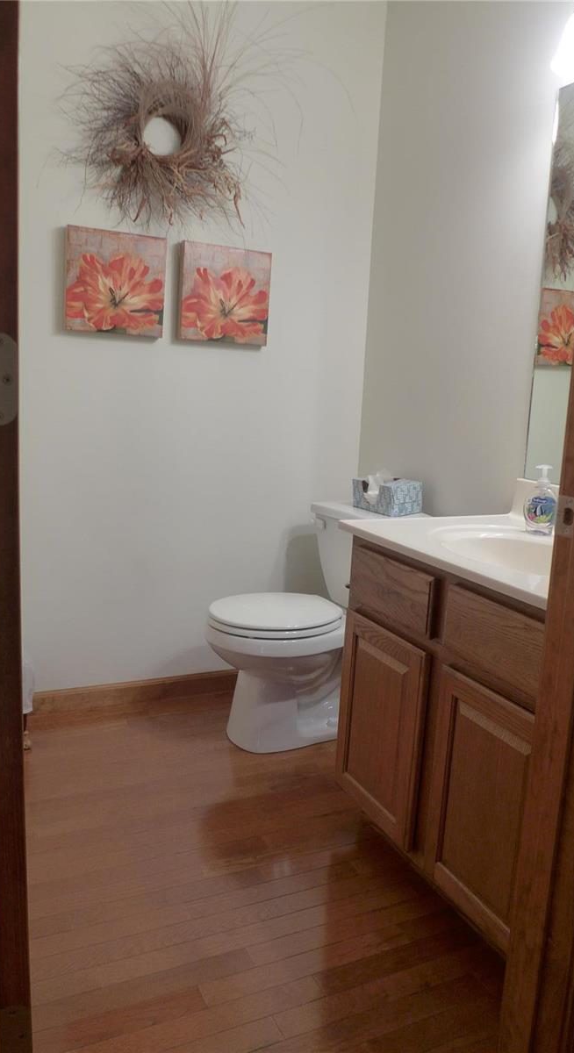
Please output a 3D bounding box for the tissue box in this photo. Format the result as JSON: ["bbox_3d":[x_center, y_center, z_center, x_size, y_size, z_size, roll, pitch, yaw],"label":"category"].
[{"bbox_3d":[0.335,-0.096,2.404,0.130,0.093,0.212,-3,11,-29],"label":"tissue box"}]

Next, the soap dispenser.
[{"bbox_3d":[0.596,-0.064,1.709,0.077,0.162,0.045,10,12,38],"label":"soap dispenser"}]

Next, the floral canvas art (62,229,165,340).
[{"bbox_3d":[-0.537,-0.759,2.292,0.304,0.308,0.039,-2,11,-24],"label":"floral canvas art"}]

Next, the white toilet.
[{"bbox_3d":[0.077,0.319,2.363,0.702,0.733,0.458,-2,11,-24],"label":"white toilet"}]

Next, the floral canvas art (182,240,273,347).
[{"bbox_3d":[-0.206,-0.769,2.440,0.305,0.307,0.039,-2,11,-24],"label":"floral canvas art"}]

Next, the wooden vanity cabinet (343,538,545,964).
[{"bbox_3d":[0.526,0.456,1.604,0.535,0.761,0.738,-2,11,-24],"label":"wooden vanity cabinet"}]

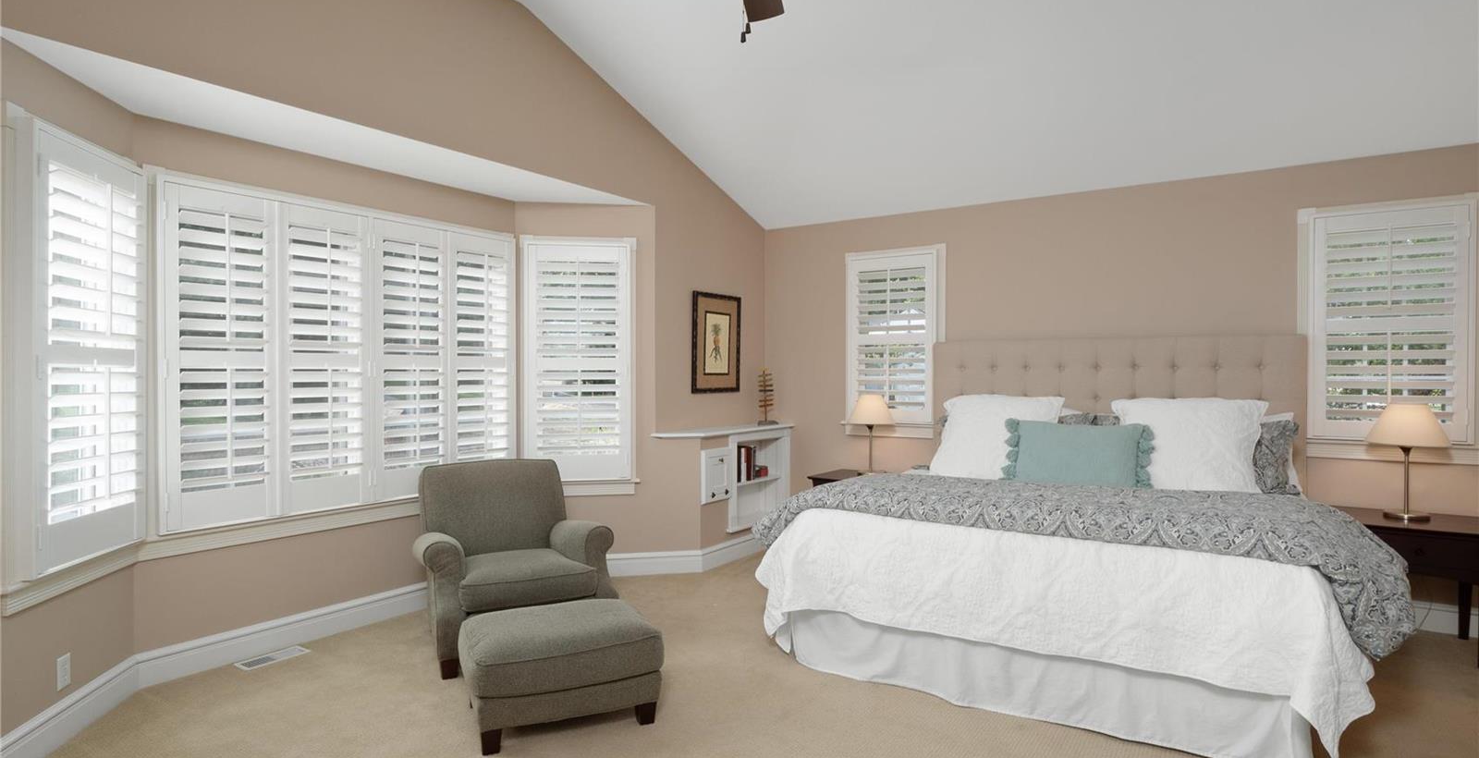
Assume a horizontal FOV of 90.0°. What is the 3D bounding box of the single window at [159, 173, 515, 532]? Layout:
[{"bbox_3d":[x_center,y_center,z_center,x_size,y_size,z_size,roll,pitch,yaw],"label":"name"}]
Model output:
[{"bbox_3d":[-1.927,-0.114,3.820,0.100,1.499,1.793,0,1,35],"label":"single window"}]

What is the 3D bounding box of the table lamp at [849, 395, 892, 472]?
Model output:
[{"bbox_3d":[0.903,0.384,5.070,0.300,0.562,0.300,0,1,33],"label":"table lamp"}]

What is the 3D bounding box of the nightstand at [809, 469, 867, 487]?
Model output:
[{"bbox_3d":[0.879,0.966,5.067,0.620,0.600,0.490,0,1,33],"label":"nightstand"}]

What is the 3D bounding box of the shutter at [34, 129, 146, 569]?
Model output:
[{"bbox_3d":[-2.439,-0.103,2.763,0.070,1.530,0.640,0,0,-11],"label":"shutter"}]

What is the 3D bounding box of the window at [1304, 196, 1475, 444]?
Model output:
[{"bbox_3d":[3.322,-0.282,3.793,0.644,1.219,0.075,0,1,33],"label":"window"}]

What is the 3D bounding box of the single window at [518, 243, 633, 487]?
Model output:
[{"bbox_3d":[-1.019,-0.115,4.688,0.702,1.536,0.100,0,1,-10],"label":"single window"}]

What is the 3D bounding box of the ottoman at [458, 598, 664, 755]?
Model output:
[{"bbox_3d":[-0.690,1.109,2.863,0.680,0.400,0.510,0,0,-20],"label":"ottoman"}]

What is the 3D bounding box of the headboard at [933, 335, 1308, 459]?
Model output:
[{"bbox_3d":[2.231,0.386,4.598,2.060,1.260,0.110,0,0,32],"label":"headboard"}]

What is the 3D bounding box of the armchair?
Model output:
[{"bbox_3d":[-1.109,0.853,3.616,0.840,0.850,0.840,0,1,-26],"label":"armchair"}]

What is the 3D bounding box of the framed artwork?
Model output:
[{"bbox_3d":[-0.158,-0.255,5.348,0.030,0.710,0.600,0,1,34],"label":"framed artwork"}]

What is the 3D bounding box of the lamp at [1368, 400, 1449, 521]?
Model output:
[{"bbox_3d":[3.323,0.401,3.681,0.310,0.575,0.310,0,0,32],"label":"lamp"}]

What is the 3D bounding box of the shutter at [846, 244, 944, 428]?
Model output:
[{"bbox_3d":[1.102,-0.292,5.328,0.700,1.270,0.070,0,0,32],"label":"shutter"}]

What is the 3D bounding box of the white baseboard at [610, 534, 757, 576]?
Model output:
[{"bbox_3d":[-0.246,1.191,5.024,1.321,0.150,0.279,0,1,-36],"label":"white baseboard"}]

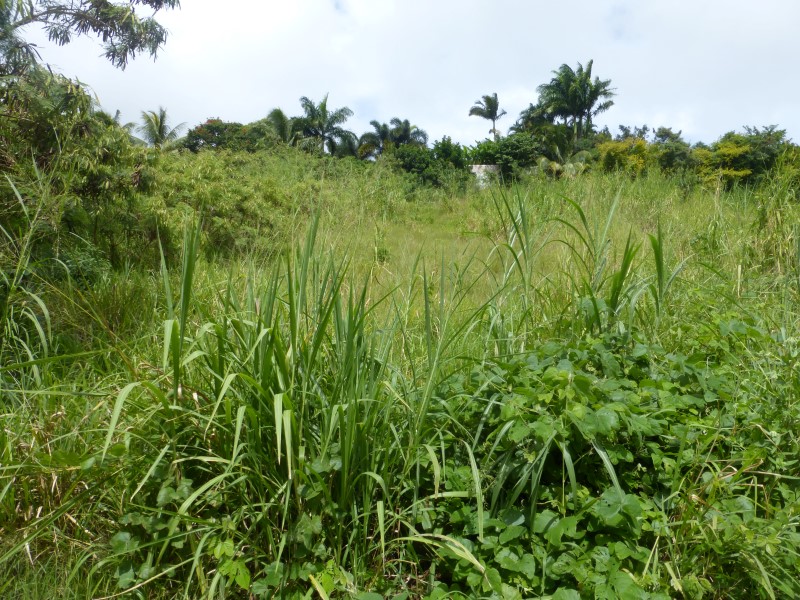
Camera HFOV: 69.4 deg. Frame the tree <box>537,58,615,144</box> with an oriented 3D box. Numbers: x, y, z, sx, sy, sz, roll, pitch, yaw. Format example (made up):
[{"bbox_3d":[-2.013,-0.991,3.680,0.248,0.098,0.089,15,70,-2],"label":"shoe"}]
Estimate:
[{"bbox_3d":[17.010,-18.370,56.000,7.300,9.690,7.300,0,7,0],"label":"tree"}]

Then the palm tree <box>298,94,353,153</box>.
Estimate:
[{"bbox_3d":[-7.220,-16.570,56.000,5.400,6.690,5.400,0,7,0],"label":"palm tree"}]

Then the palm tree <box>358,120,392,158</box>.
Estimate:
[{"bbox_3d":[-2.880,-18.650,68.000,4.400,4.940,4.400,0,7,0],"label":"palm tree"}]

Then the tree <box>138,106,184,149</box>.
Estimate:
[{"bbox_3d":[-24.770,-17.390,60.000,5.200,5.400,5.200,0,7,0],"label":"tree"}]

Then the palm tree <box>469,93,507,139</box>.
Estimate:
[{"bbox_3d":[9.840,-19.630,65.000,4.400,7.420,4.400,0,7,0],"label":"palm tree"}]

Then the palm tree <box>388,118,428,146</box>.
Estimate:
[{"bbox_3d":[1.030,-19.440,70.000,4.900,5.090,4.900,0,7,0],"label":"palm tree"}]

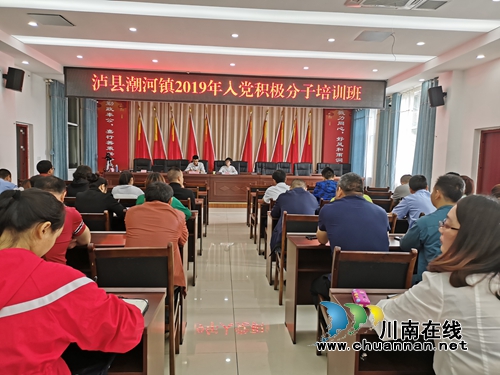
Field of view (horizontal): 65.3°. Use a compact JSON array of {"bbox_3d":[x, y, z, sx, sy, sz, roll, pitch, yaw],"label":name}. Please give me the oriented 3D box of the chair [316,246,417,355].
[{"bbox_3d":[0.687,0.758,2.461,0.475,0.891,0.550,1,4,0],"label":"chair"}]

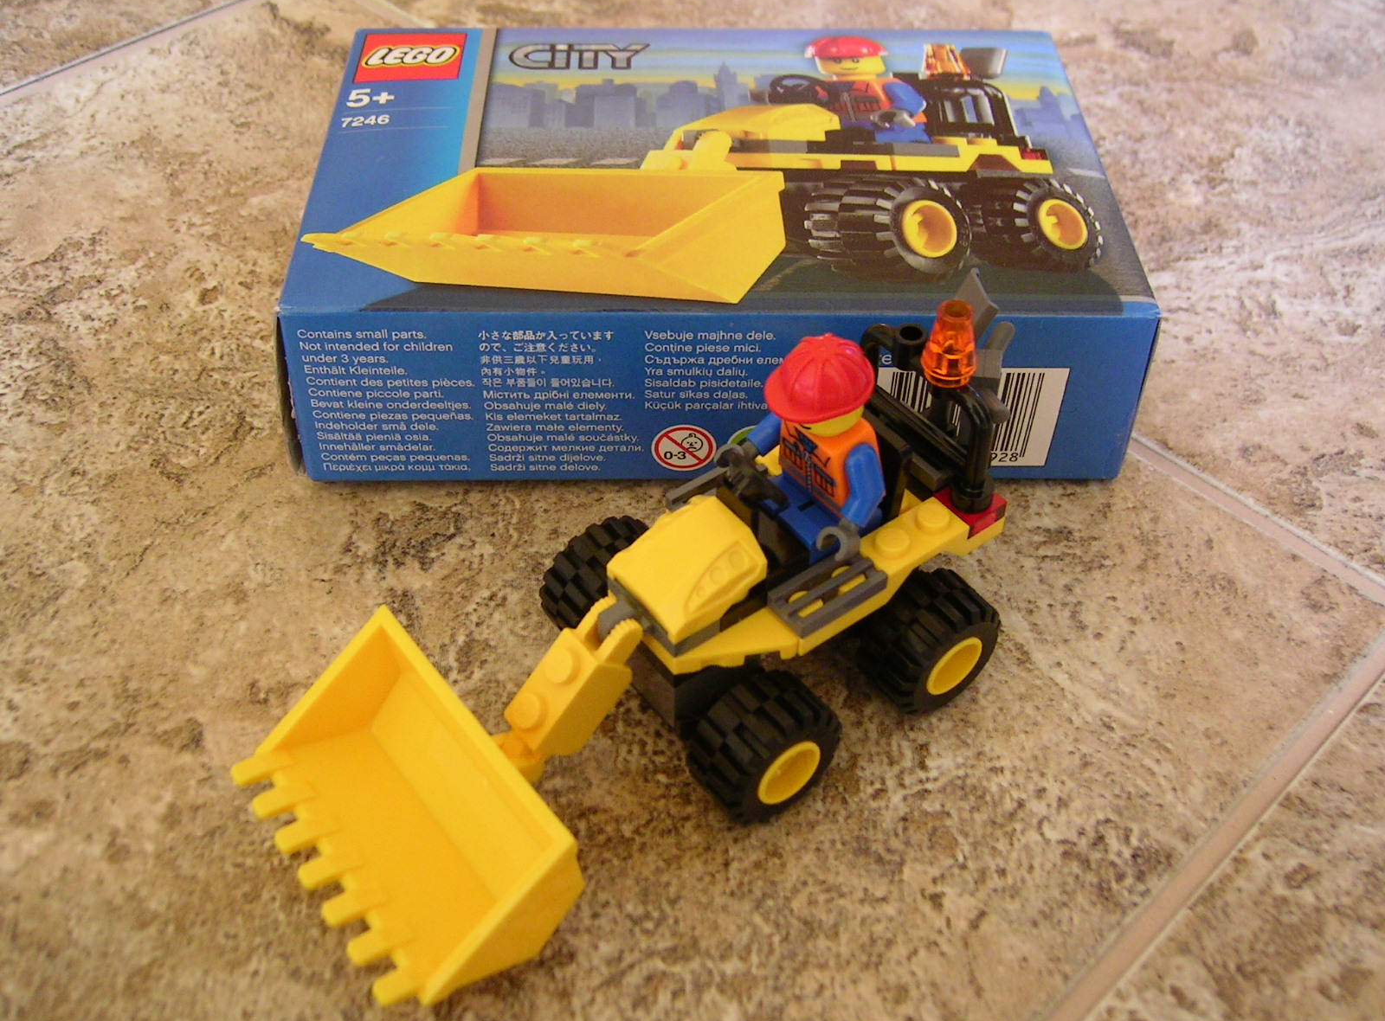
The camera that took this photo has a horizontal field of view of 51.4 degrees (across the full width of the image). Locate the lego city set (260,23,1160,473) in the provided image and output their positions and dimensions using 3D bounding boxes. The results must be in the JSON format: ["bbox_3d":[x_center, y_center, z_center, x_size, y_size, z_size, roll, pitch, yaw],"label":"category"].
[{"bbox_3d":[0.004,-0.051,0.272,0.141,0.036,0.093,0,45,-2],"label":"lego city set"}]

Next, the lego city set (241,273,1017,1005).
[{"bbox_3d":[-0.005,0.008,0.198,0.117,0.058,0.056,-28,52,-26],"label":"lego city set"}]

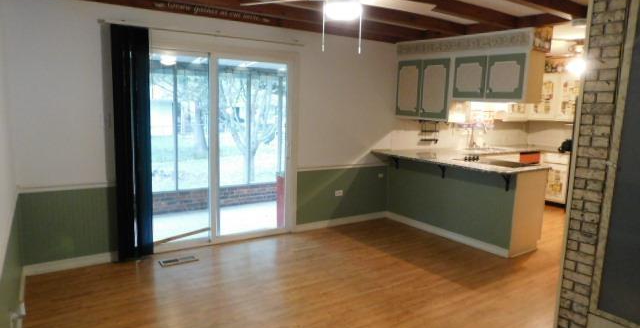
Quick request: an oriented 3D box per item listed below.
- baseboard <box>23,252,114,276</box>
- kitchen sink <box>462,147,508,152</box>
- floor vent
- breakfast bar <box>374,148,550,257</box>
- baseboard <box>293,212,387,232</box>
[{"bbox_3d":[-2.150,0.869,3.696,0.696,0.089,0.018,-4,9,-33],"label":"baseboard"},{"bbox_3d":[2.435,-0.149,6.226,0.560,0.170,0.460,-4,9,-33],"label":"kitchen sink"},{"bbox_3d":[-1.312,0.891,3.951,0.330,0.015,0.140,-4,9,-33],"label":"floor vent"},{"bbox_3d":[1.510,0.370,4.950,0.880,0.910,1.830,-4,9,-33],"label":"breakfast bar"},{"bbox_3d":[0.295,0.712,5.307,1.390,0.089,0.018,-4,9,-33],"label":"baseboard"}]

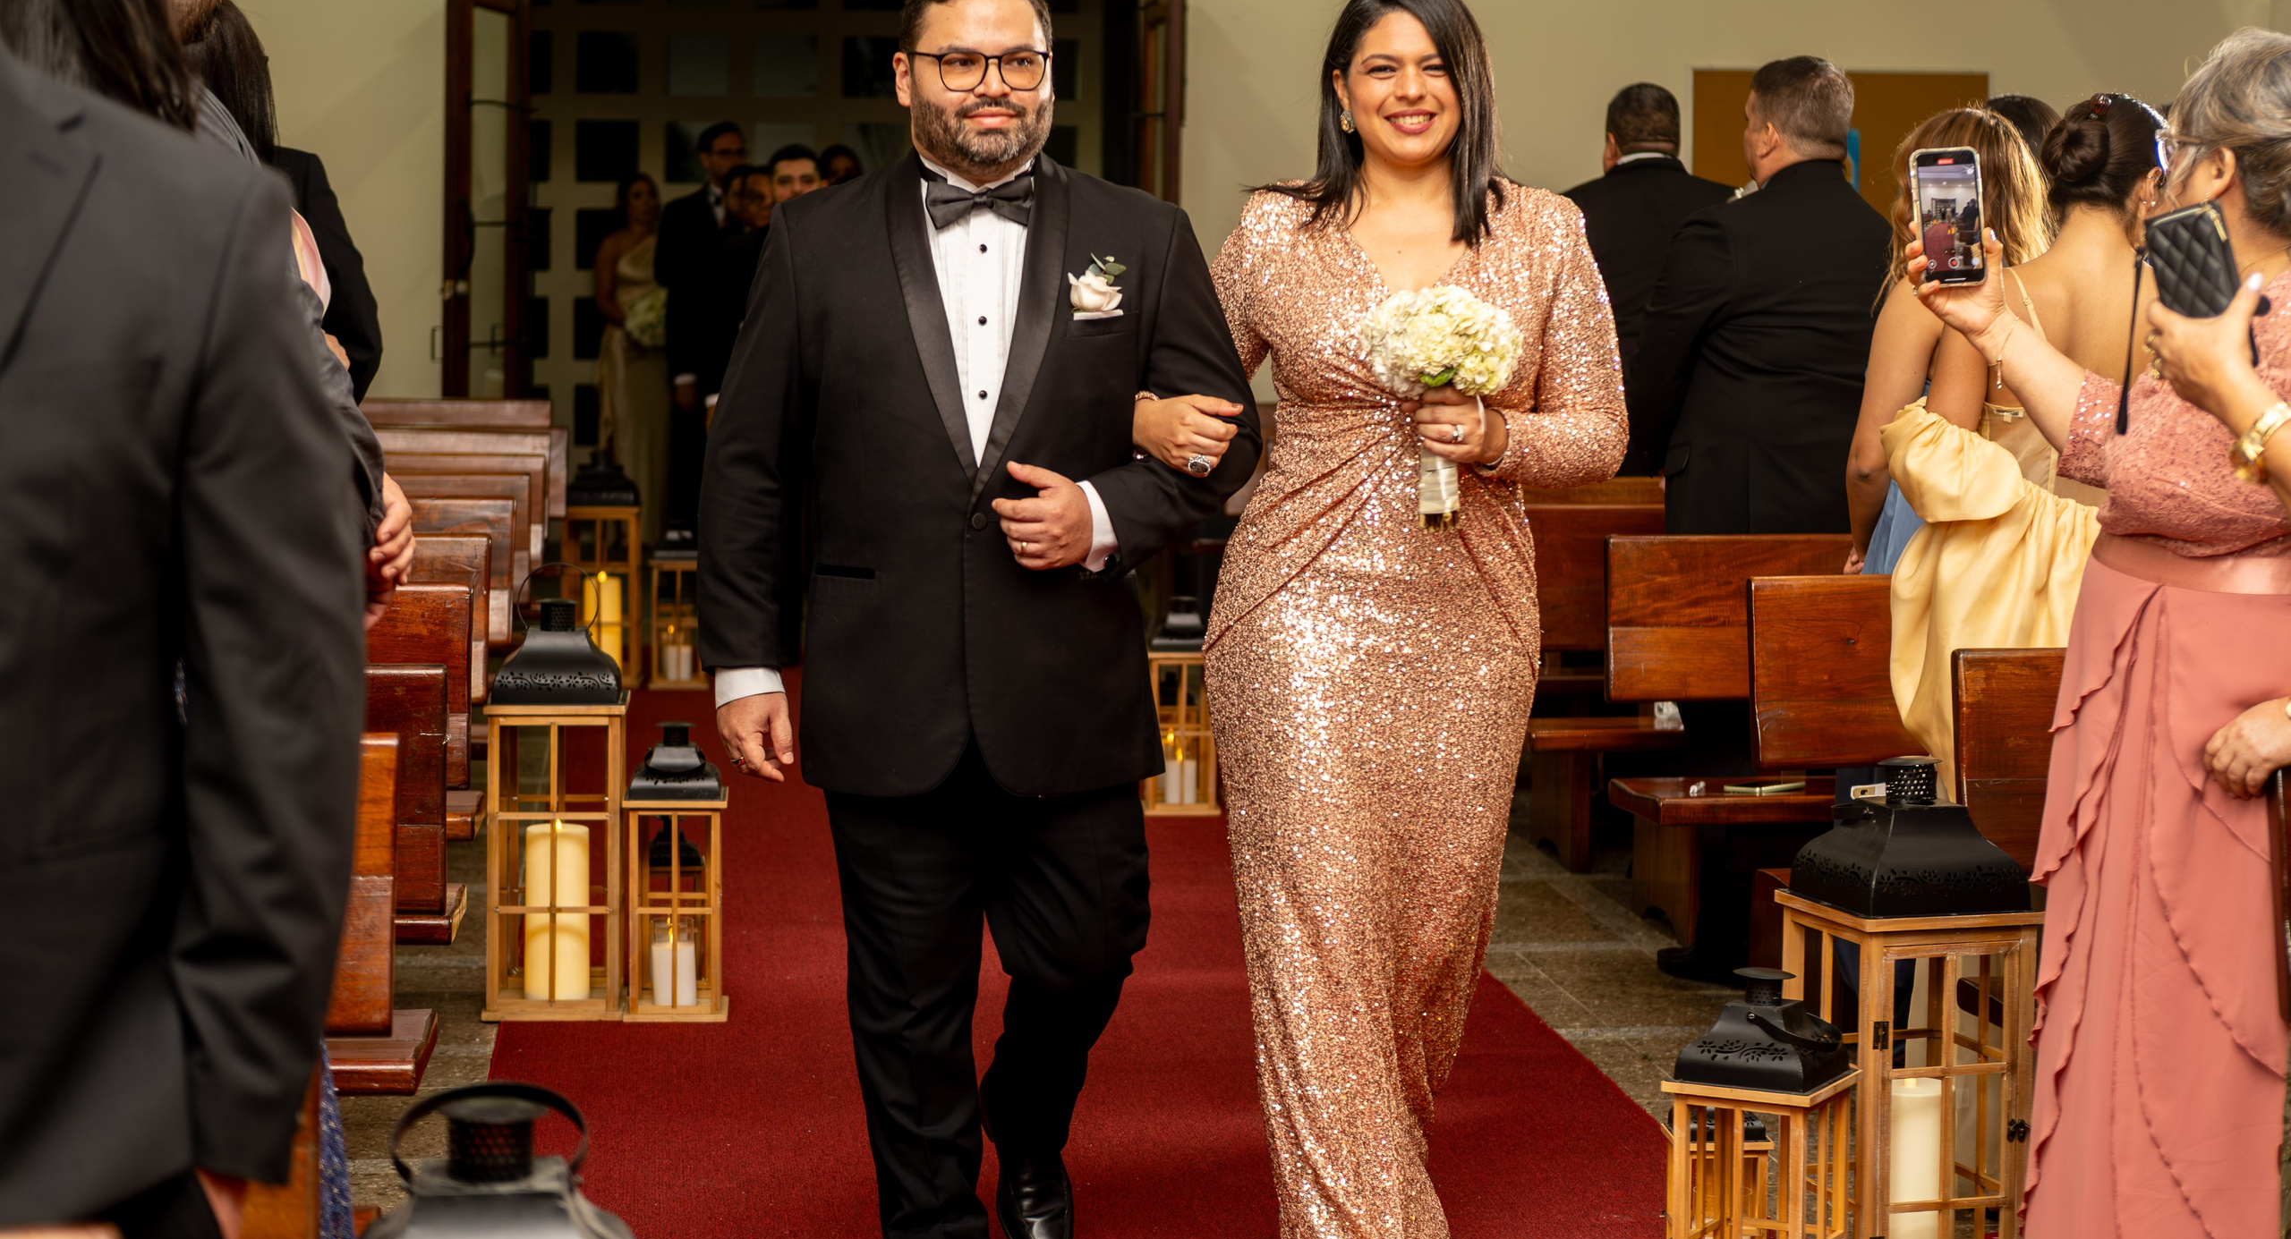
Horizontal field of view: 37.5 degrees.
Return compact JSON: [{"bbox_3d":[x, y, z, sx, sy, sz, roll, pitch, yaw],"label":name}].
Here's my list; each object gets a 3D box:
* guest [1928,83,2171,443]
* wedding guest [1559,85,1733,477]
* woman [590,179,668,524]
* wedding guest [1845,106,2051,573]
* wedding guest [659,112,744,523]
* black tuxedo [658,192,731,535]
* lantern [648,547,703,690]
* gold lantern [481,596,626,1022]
[{"bbox_3d":[1.331,0.028,4.950,0.480,1.600,0.380,4,6,33],"label":"guest"},{"bbox_3d":[1.242,-0.432,8.496,0.520,1.823,0.340,-1,6,-18],"label":"wedding guest"},{"bbox_3d":[-2.235,-1.126,14.800,0.470,1.660,0.400,-1,5,-18],"label":"woman"},{"bbox_3d":[1.415,-0.075,5.987,0.450,1.646,0.320,-2,6,-22],"label":"wedding guest"},{"bbox_3d":[-1.538,-0.859,12.097,0.500,1.836,0.320,-3,7,-37],"label":"wedding guest"},{"bbox_3d":[-1.542,-0.769,12.082,0.500,1.558,0.300,-3,7,-37],"label":"black tuxedo"},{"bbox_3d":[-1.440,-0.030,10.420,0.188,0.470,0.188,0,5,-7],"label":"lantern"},{"bbox_3d":[-1.062,0.325,6.090,0.253,0.750,0.253,0,5,-7],"label":"gold lantern"}]

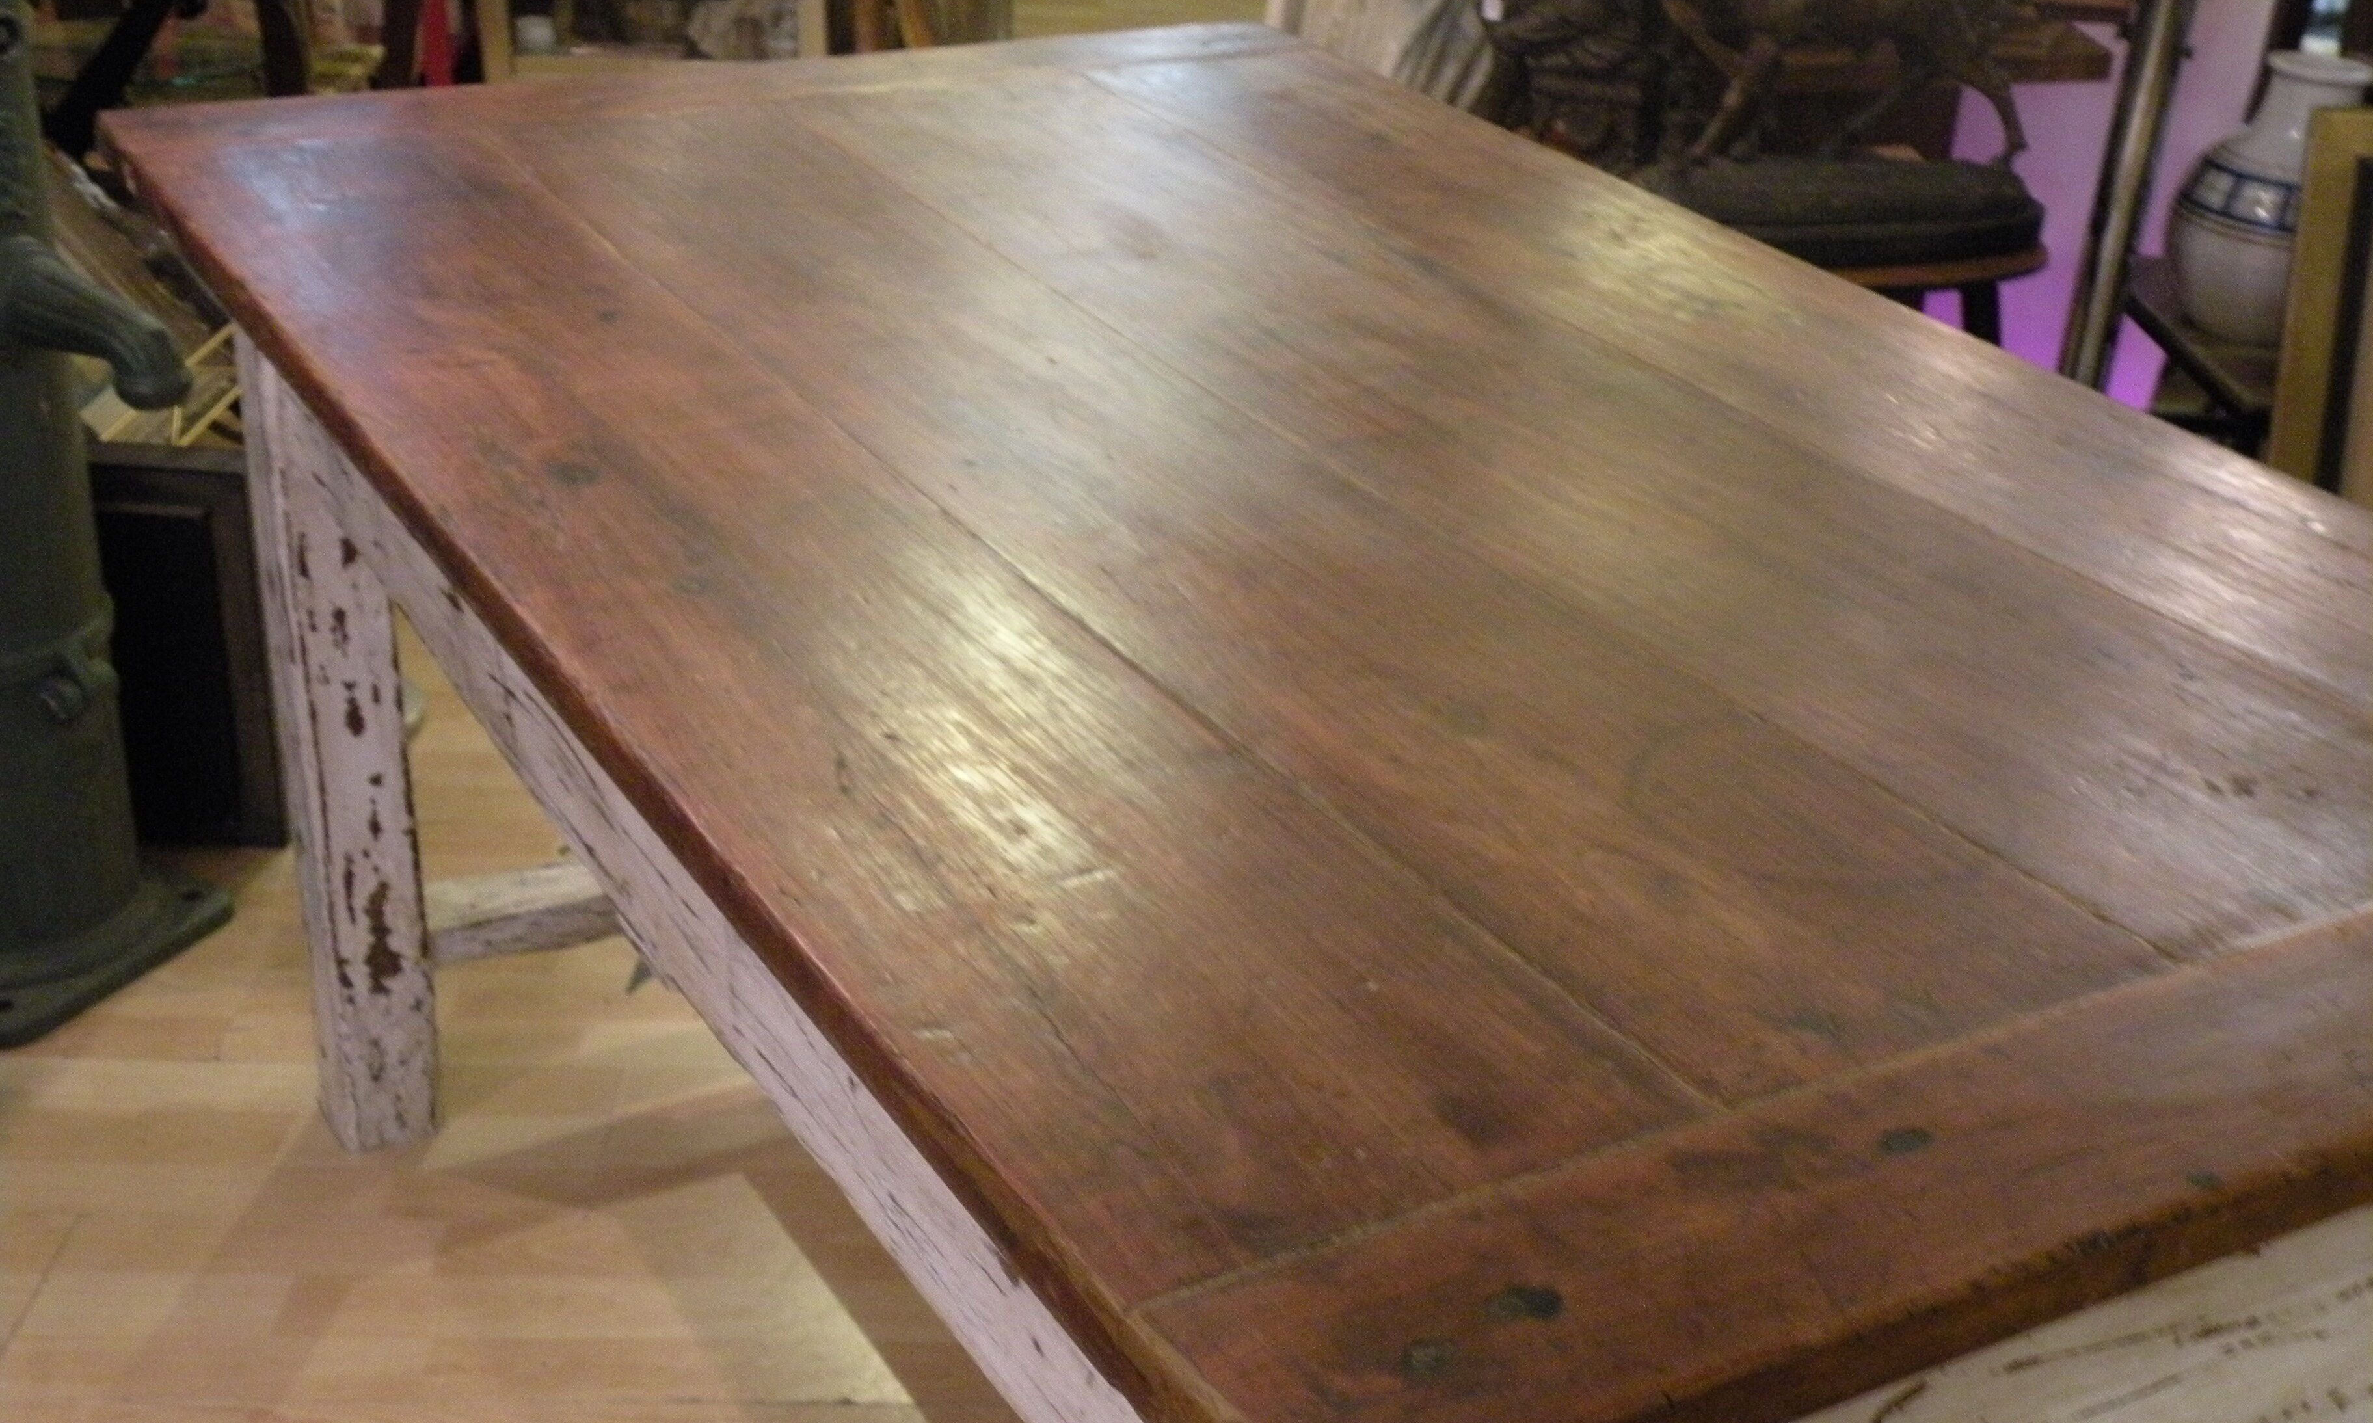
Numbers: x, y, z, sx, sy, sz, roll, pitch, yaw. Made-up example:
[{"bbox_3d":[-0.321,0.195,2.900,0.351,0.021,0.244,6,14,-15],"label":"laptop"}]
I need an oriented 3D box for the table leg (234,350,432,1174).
[{"bbox_3d":[-0.600,-0.022,2.039,0.072,0.730,0.084,-12,30,-28],"label":"table leg"}]

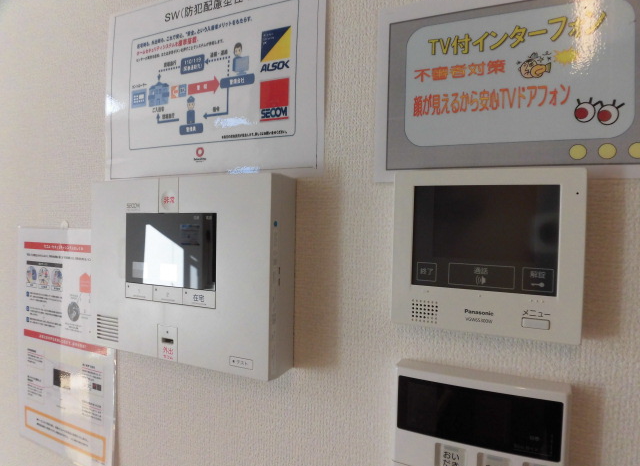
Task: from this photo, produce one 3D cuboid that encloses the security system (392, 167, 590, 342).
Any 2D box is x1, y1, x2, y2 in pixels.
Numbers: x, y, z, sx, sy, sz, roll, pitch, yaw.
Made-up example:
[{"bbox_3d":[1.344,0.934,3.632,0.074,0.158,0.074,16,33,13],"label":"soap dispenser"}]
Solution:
[{"bbox_3d":[0.128,0.015,0.350,0.137,0.125,0.023,2,1,26],"label":"security system"}]

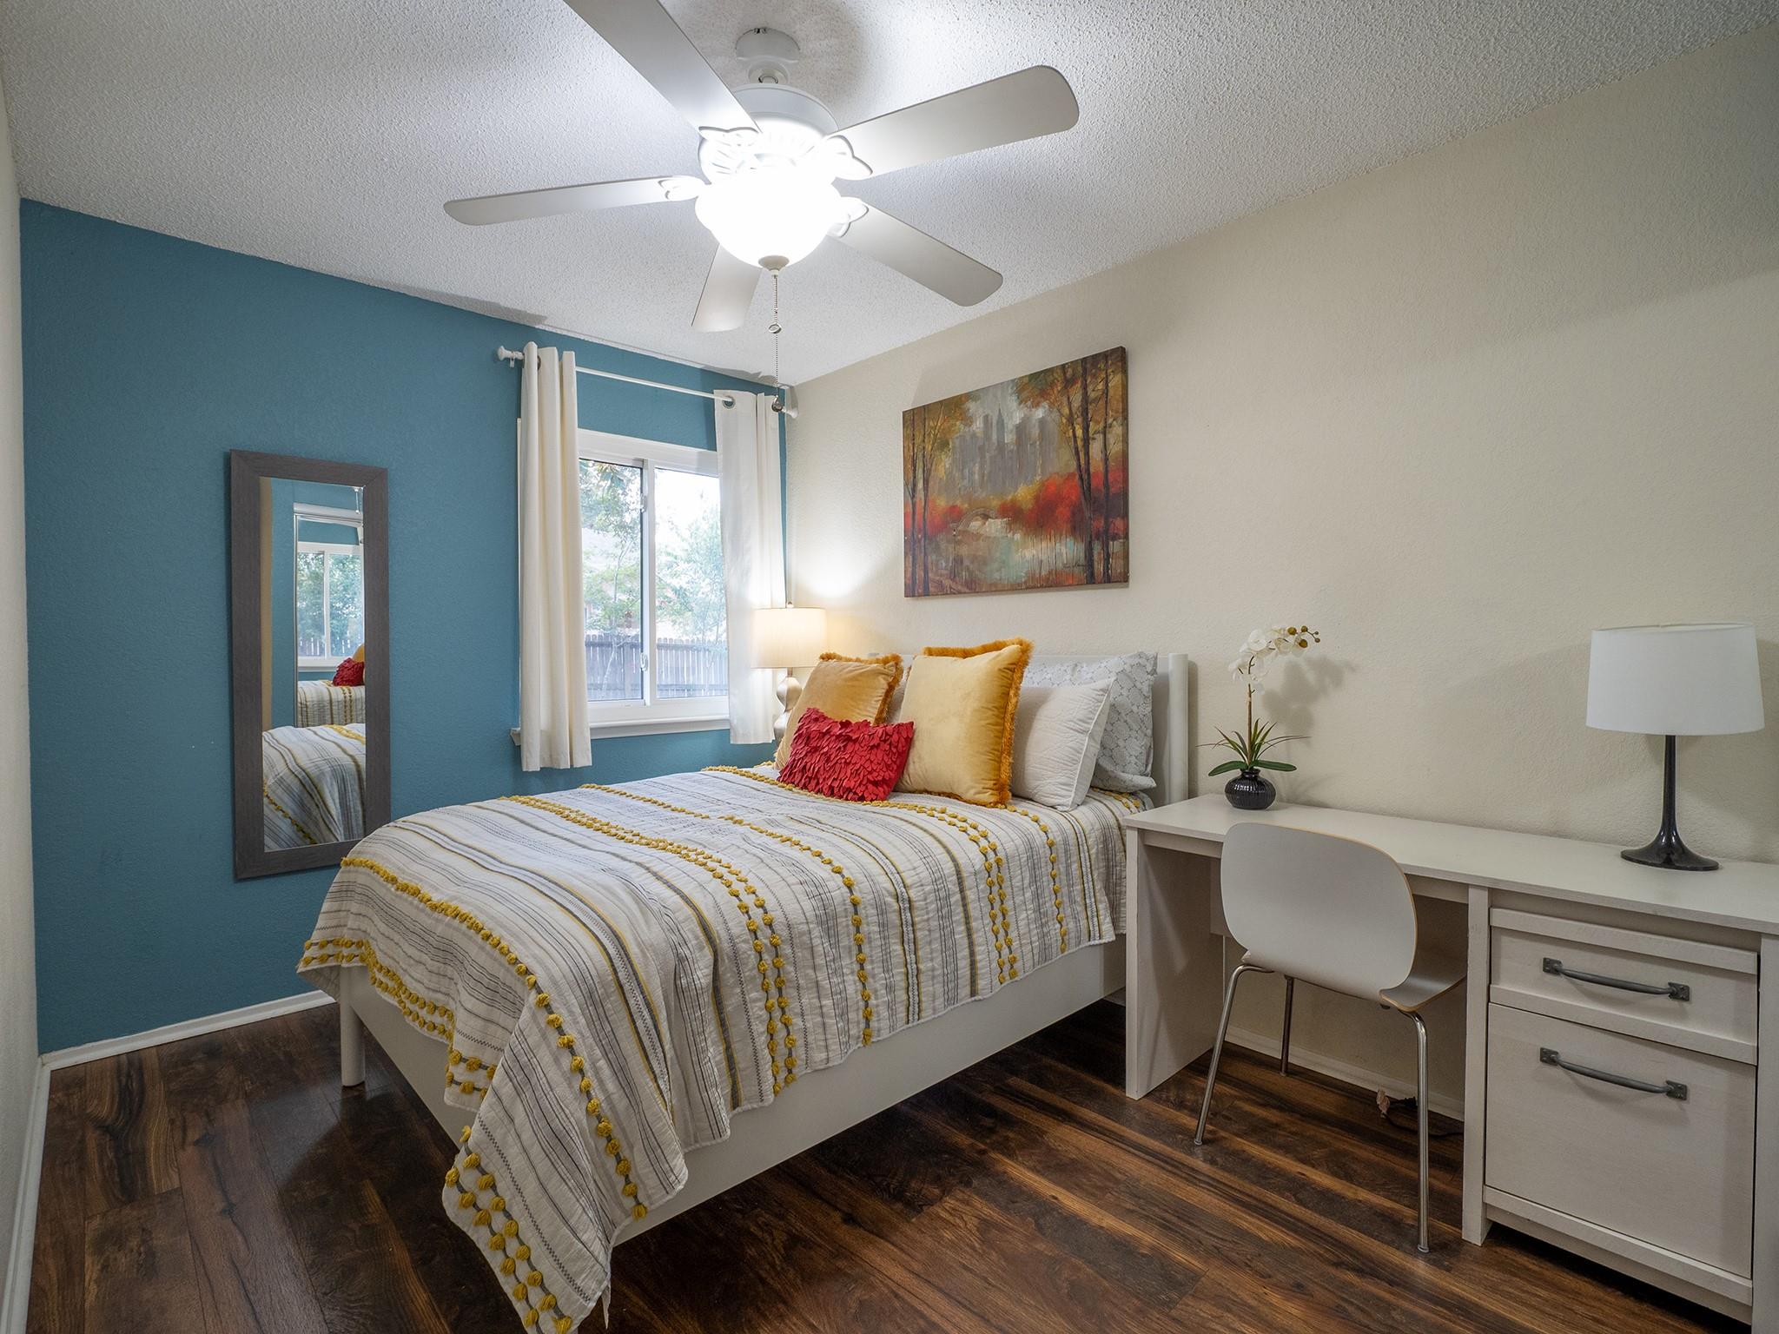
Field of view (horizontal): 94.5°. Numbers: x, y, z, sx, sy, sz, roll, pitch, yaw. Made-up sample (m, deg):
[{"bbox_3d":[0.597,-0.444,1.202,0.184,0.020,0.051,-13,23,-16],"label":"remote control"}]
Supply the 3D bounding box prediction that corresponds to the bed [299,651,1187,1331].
[{"bbox_3d":[-0.304,0.552,2.353,2.045,1.155,1.540,-2,2,-43],"label":"bed"}]

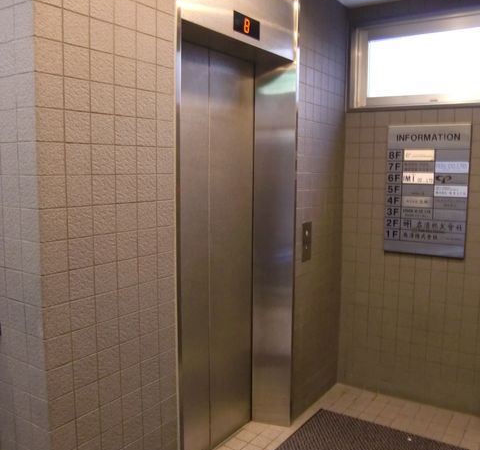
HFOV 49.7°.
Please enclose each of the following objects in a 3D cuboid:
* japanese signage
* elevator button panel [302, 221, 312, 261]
[{"bbox_3d":[1.149,-0.212,3.198,0.486,0.801,0.025,4,7,34],"label":"japanese signage"},{"bbox_3d":[0.390,0.100,3.063,0.015,0.228,0.122,4,7,34],"label":"elevator button panel"}]

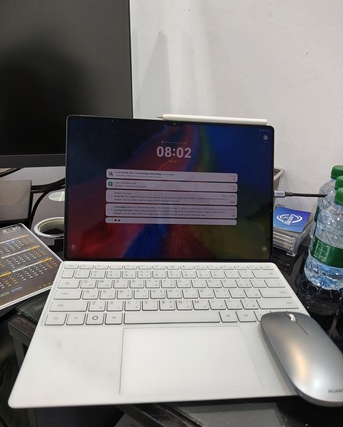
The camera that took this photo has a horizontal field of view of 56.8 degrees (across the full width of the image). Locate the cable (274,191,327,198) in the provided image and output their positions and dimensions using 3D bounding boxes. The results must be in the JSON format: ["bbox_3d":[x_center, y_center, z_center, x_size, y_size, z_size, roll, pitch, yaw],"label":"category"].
[{"bbox_3d":[0.187,-0.026,0.460,0.079,0.009,0.007,1,-1,-6],"label":"cable"}]

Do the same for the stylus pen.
[{"bbox_3d":[0.059,-0.132,0.447,0.161,0.009,0.009,1,-1,-6],"label":"stylus pen"}]

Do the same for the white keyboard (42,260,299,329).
[{"bbox_3d":[0.006,0.093,0.378,0.279,0.009,0.112,1,26,-7],"label":"white keyboard"}]

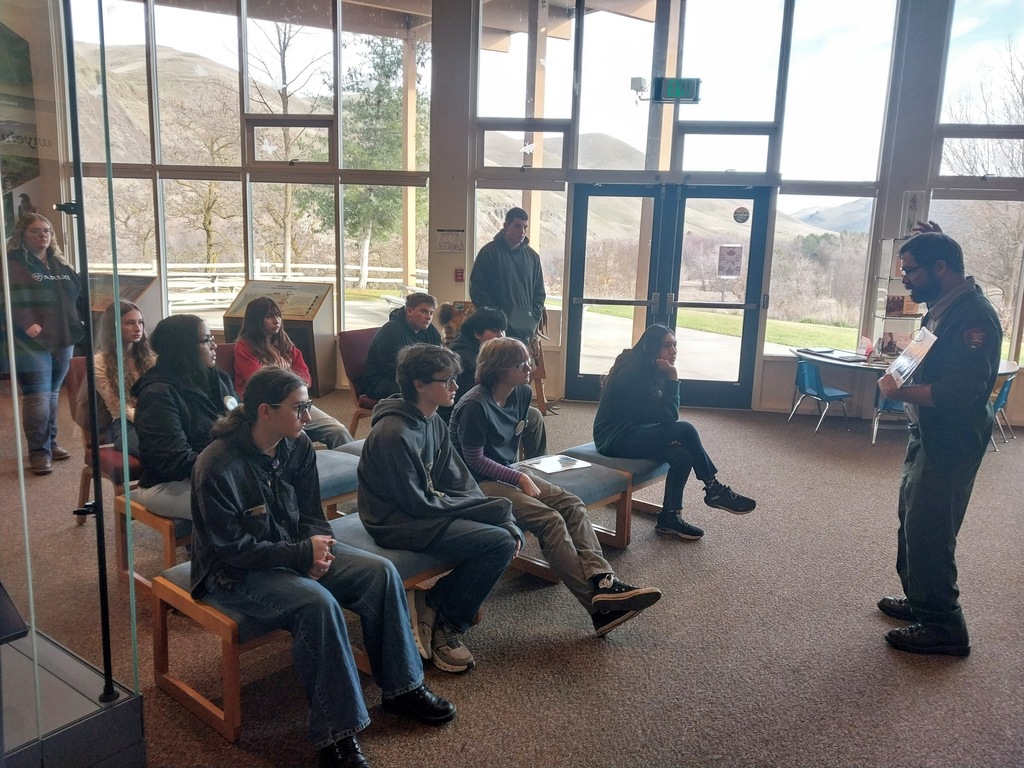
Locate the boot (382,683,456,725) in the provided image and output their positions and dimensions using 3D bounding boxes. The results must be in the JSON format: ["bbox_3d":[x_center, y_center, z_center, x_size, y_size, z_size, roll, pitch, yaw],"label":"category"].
[{"bbox_3d":[-0.312,1.044,2.612,0.285,0.130,0.105,7,11,27],"label":"boot"}]

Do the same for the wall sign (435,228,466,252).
[{"bbox_3d":[-0.619,-1.450,7.825,0.295,0.225,0.020,3,10,5],"label":"wall sign"}]

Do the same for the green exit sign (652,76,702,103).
[{"bbox_3d":[1.579,-2.817,7.381,0.450,0.235,0.070,3,10,5],"label":"green exit sign"}]

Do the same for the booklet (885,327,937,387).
[{"bbox_3d":[1.522,-0.107,2.930,0.015,0.225,0.275,32,21,6],"label":"booklet"}]

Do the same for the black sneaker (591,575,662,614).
[{"bbox_3d":[0.468,0.864,3.140,0.290,0.105,0.115,-14,42,20],"label":"black sneaker"}]

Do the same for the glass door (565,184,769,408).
[{"bbox_3d":[1.534,-0.860,7.745,1.900,2.197,0.100,3,10,7],"label":"glass door"}]

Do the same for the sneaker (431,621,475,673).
[{"bbox_3d":[-0.248,0.991,2.989,0.108,0.118,0.290,-4,12,-31],"label":"sneaker"}]

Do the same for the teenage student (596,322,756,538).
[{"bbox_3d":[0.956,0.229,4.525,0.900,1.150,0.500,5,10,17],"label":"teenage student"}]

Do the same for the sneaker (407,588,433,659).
[{"bbox_3d":[-0.309,0.894,2.970,0.115,0.290,0.105,-23,-25,11],"label":"sneaker"}]

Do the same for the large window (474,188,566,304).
[{"bbox_3d":[0.074,-1.381,7.866,0.927,1.172,0.060,3,10,7],"label":"large window"}]

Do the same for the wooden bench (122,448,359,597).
[{"bbox_3d":[-1.250,0.682,3.814,0.480,0.425,1.170,11,13,39],"label":"wooden bench"}]

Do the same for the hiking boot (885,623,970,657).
[{"bbox_3d":[1.684,1.003,3.147,0.315,0.140,0.115,3,10,6],"label":"hiking boot"}]

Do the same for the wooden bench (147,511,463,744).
[{"bbox_3d":[-0.706,0.844,3.027,0.490,0.425,1.150,10,13,39],"label":"wooden bench"}]

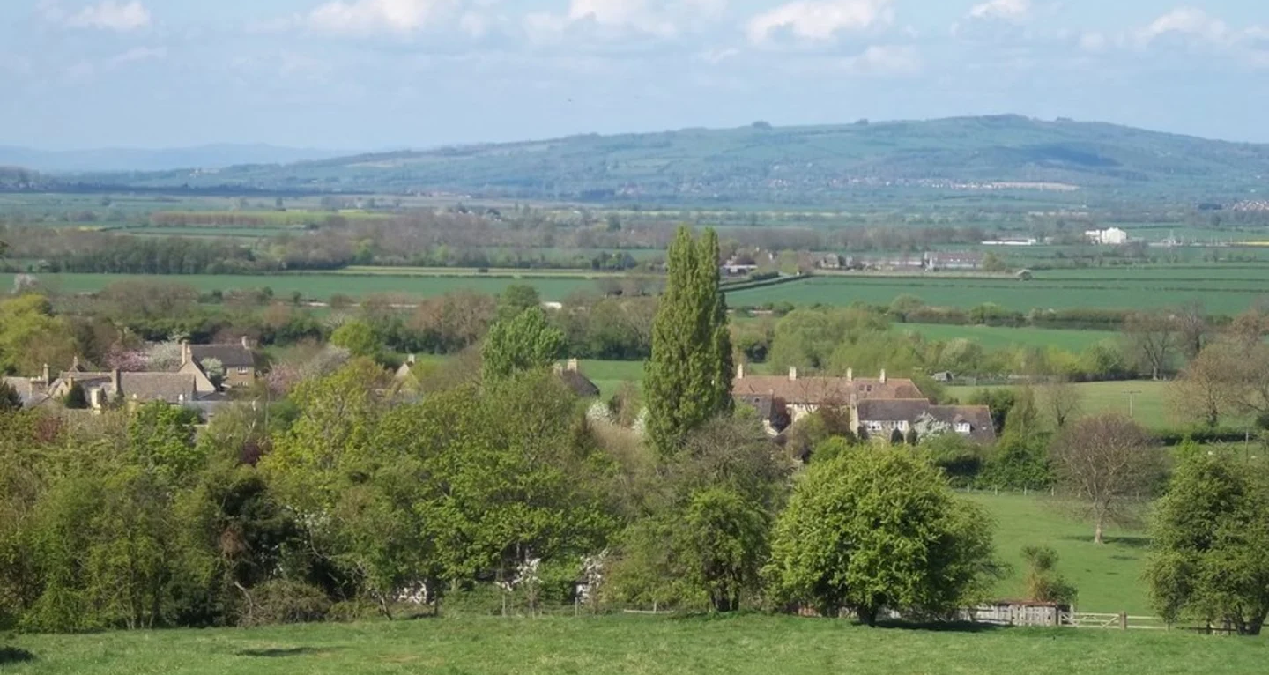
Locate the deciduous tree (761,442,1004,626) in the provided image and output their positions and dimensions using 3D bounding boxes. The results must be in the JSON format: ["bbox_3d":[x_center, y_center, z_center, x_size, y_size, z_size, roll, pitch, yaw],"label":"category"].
[{"bbox_3d":[13.670,10.880,180.000,12.620,9.790,12.110,0,3,0],"label":"deciduous tree"}]

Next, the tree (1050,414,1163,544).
[{"bbox_3d":[37.610,11.300,260.000,8.990,10.350,8.630,0,3,0],"label":"tree"}]

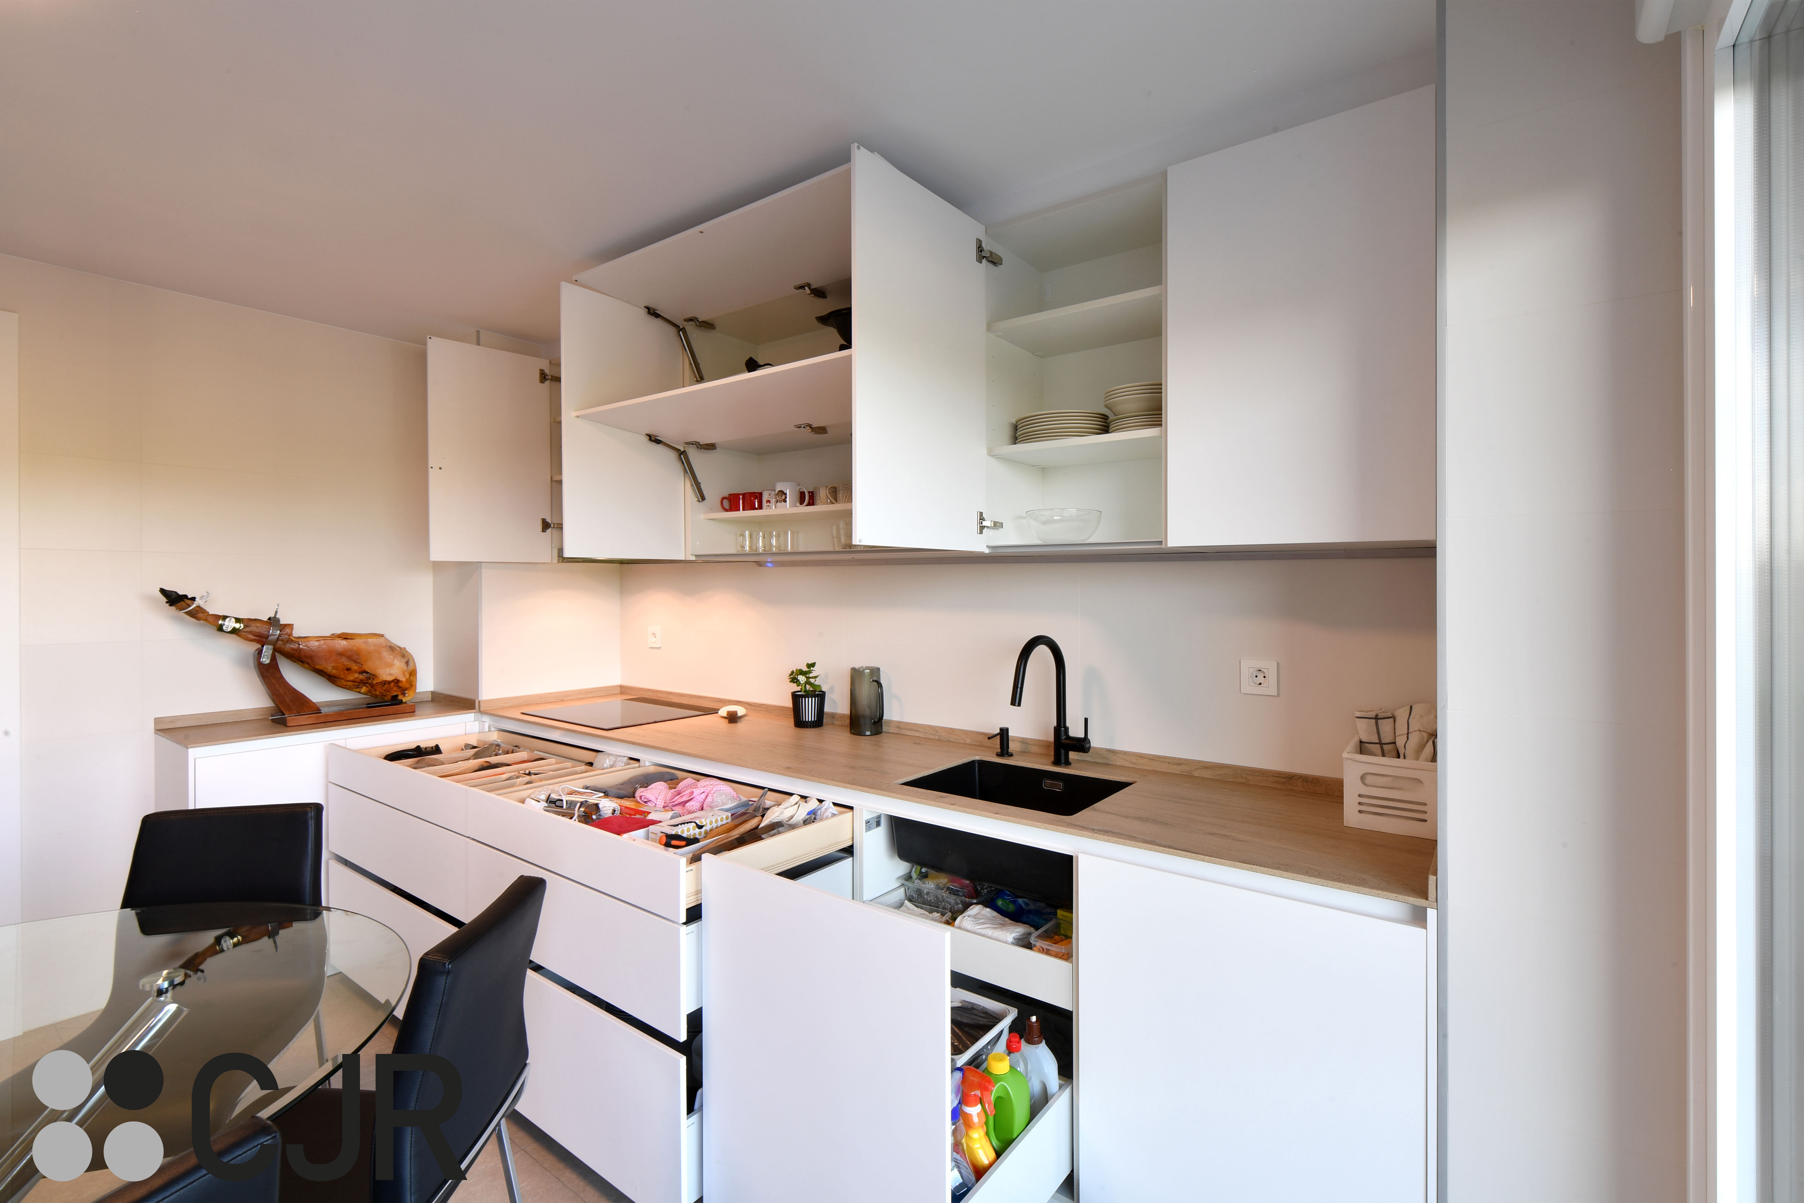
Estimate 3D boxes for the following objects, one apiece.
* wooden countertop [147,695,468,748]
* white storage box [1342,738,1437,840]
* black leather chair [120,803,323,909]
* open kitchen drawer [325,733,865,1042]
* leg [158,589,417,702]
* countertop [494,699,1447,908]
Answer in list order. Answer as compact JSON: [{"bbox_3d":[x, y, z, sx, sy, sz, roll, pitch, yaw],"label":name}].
[{"bbox_3d":[-2.090,0.429,2.928,0.430,0.035,0.870,1,2,36],"label":"wooden countertop"},{"bbox_3d":[1.059,0.396,1.715,0.172,0.147,0.220,1,2,37],"label":"white storage box"},{"bbox_3d":[-1.490,0.931,1.630,0.440,0.880,0.560,0,2,-12],"label":"black leather chair"},{"bbox_3d":[-1.028,0.676,2.372,1.890,0.361,0.550,1,2,37],"label":"open kitchen drawer"},{"bbox_3d":[-2.193,0.174,2.924,0.200,0.430,0.765,1,2,37],"label":"leg"},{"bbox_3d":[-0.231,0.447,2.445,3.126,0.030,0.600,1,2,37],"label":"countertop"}]

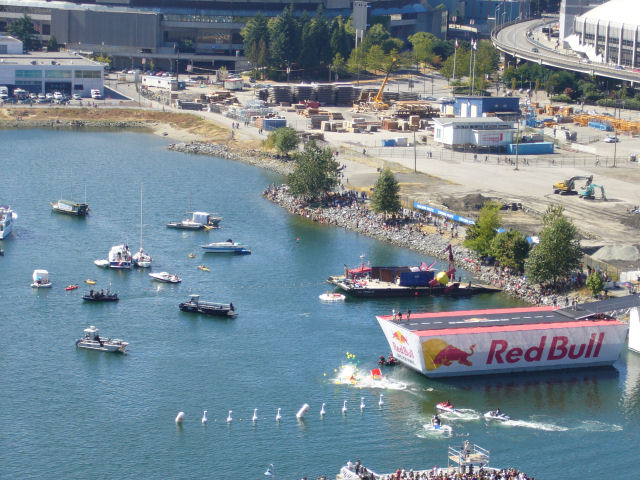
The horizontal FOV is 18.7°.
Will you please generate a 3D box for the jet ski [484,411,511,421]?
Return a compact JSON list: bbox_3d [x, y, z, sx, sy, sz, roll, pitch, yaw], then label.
[{"bbox_3d":[24.500,24.020,266.990,3.300,1.100,1.200,6,11,26],"label":"jet ski"}]

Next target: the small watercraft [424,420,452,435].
[{"bbox_3d":[15.644,25.015,259.321,3.100,1.100,1.200,8,12,29],"label":"small watercraft"}]

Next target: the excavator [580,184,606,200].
[{"bbox_3d":[57.750,-10.100,409.960,5.400,2.900,2.200,7,13,27],"label":"excavator"}]

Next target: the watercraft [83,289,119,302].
[{"bbox_3d":[-36.760,9.020,325.510,6.000,1.700,2.300,2,11,4],"label":"watercraft"}]

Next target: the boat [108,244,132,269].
[{"bbox_3d":[-39.311,2.909,382.791,3.800,3.500,9.500,1,11,0],"label":"boat"}]

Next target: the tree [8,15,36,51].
[{"bbox_3d":[-97.610,-67.650,639.060,9.500,14.000,9.500,2,11,0],"label":"tree"}]

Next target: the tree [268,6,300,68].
[{"bbox_3d":[-12.638,-70.513,692.478,10.700,23.000,10.700,1,11,0],"label":"tree"}]

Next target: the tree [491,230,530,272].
[{"bbox_3d":[35.470,2.190,359.840,7.200,7.800,7.000,1,10,0],"label":"tree"}]

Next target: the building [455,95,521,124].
[{"bbox_3d":[50.178,-39.591,585.932,13.000,7.700,15.000,-4,12,-25],"label":"building"}]

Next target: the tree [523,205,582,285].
[{"bbox_3d":[42.230,1.060,350.710,10.200,14.400,10.000,1,10,0],"label":"tree"}]

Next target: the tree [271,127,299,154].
[{"bbox_3d":[-9.078,-26.225,511.869,6.900,7.700,6.900,1,11,0],"label":"tree"}]

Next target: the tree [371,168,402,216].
[{"bbox_3d":[14.370,-9.920,421.320,6.400,10.200,6.300,1,10,0],"label":"tree"}]

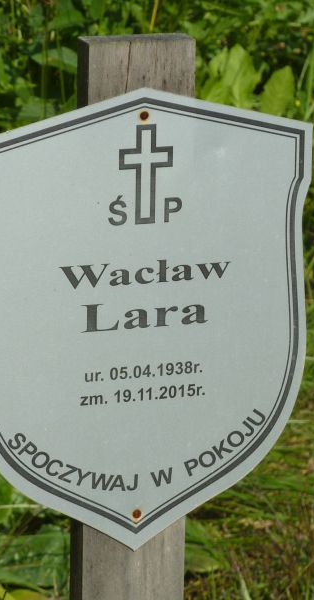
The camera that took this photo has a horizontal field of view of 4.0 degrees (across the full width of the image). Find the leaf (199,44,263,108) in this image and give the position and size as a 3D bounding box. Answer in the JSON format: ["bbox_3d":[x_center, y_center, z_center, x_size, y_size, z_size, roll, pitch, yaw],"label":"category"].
[{"bbox_3d":[0.075,-0.223,4.650,0.059,0.085,0.035,5,11,-6],"label":"leaf"}]

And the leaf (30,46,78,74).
[{"bbox_3d":[-0.089,-0.221,4.200,0.058,0.021,0.035,1,12,0],"label":"leaf"}]

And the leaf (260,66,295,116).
[{"bbox_3d":[0.111,-0.188,4.180,0.033,0.050,0.030,1,12,0],"label":"leaf"}]

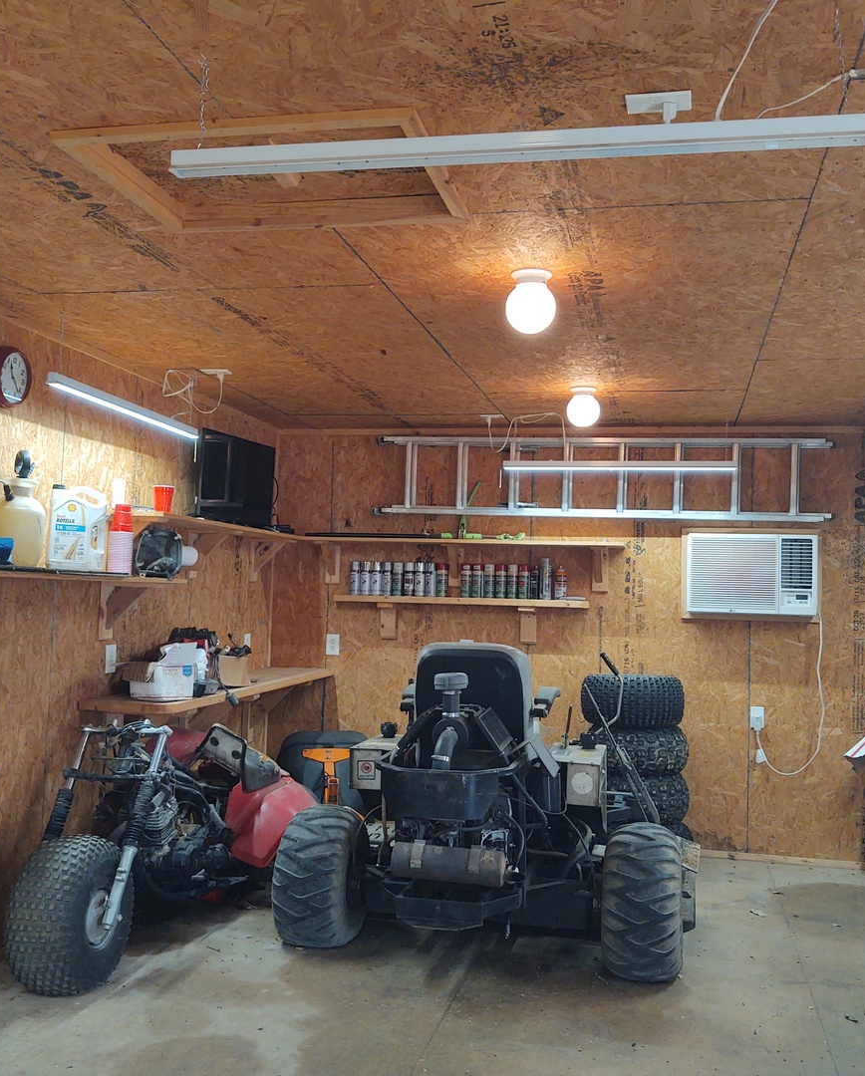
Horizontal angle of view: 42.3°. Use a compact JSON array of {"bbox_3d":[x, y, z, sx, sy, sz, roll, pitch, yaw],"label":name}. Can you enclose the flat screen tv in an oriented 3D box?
[{"bbox_3d":[-0.983,-0.276,5.532,0.095,0.440,0.625,0,-3,23],"label":"flat screen tv"}]

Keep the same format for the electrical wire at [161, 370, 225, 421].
[{"bbox_3d":[-1.062,-0.642,4.989,0.260,0.225,0.190,1,-3,12],"label":"electrical wire"}]

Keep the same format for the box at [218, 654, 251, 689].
[{"bbox_3d":[-0.944,0.640,5.398,0.115,0.145,0.130,1,-3,12],"label":"box"}]

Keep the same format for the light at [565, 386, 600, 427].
[{"bbox_3d":[0.704,-0.600,5.194,0.152,0.182,0.152,1,-3,12],"label":"light"}]

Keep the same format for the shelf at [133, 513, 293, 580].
[{"bbox_3d":[-1.062,0.078,5.631,0.285,0.265,1.880,1,-3,12],"label":"shelf"}]

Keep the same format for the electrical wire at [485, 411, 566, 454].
[{"bbox_3d":[0.502,-0.556,6.005,0.430,0.220,0.110,1,-3,12],"label":"electrical wire"}]

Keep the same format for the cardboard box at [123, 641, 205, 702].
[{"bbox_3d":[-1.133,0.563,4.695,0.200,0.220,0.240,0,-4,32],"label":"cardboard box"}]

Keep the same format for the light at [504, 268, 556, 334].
[{"bbox_3d":[0.303,-0.712,3.420,0.154,0.182,0.154,1,-3,12],"label":"light"}]

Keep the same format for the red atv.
[{"bbox_3d":[-1.029,1.127,4.336,0.890,0.860,1.700,1,-3,16],"label":"red atv"}]

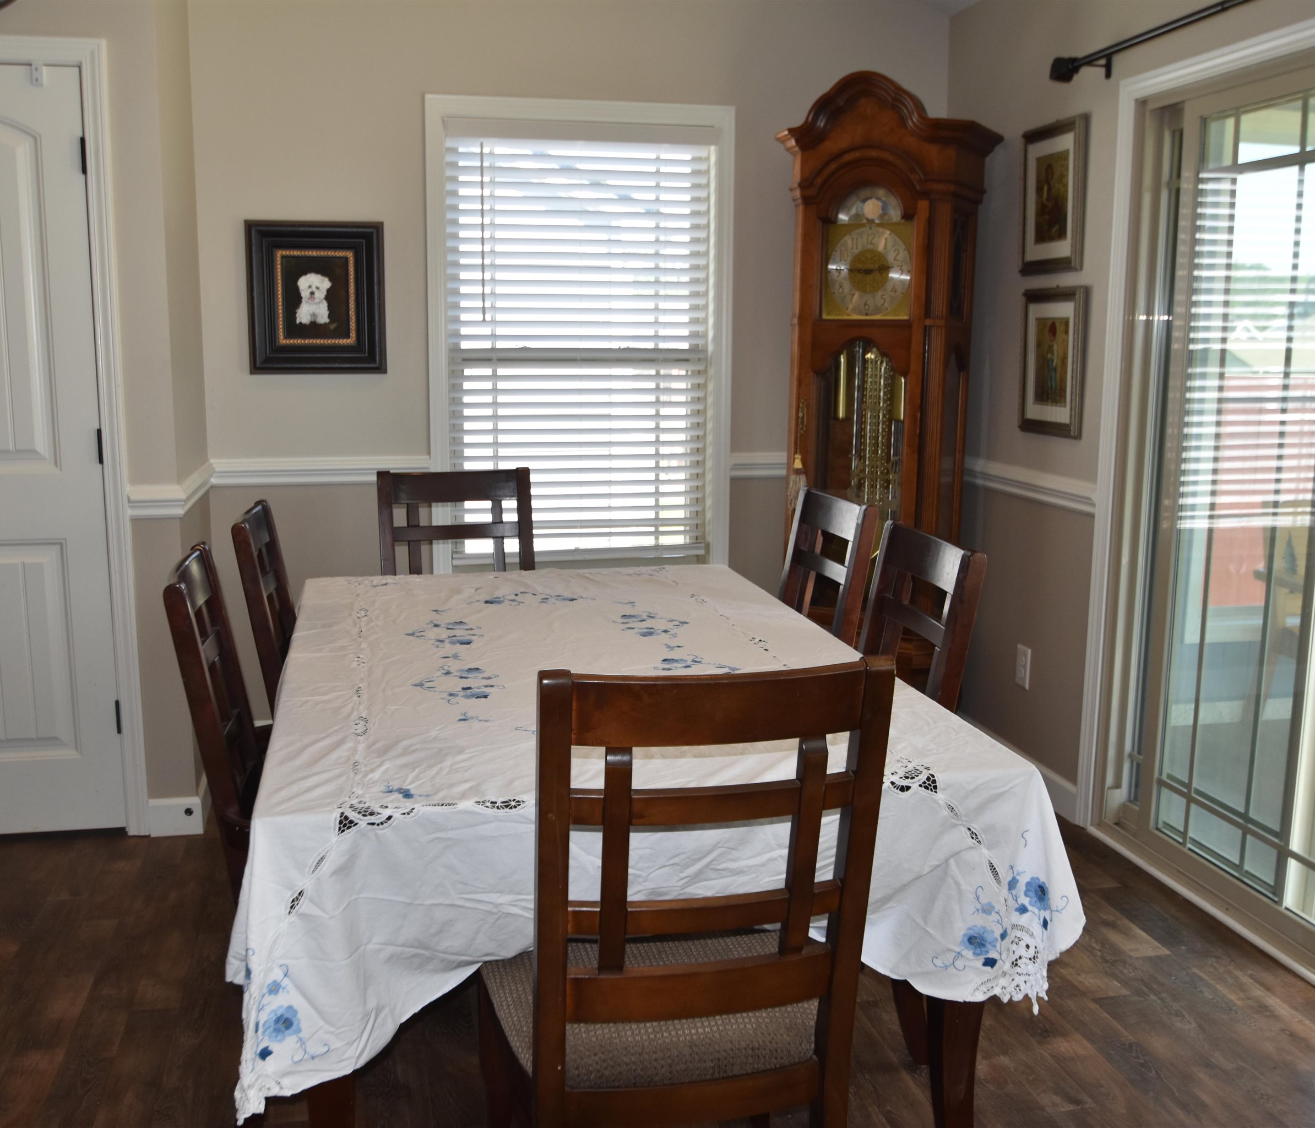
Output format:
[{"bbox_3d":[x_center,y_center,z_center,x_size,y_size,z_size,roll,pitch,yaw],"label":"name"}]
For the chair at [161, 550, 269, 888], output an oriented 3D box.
[{"bbox_3d":[-0.572,0.481,2.473,0.550,0.990,0.465,-2,10,-11],"label":"chair"}]

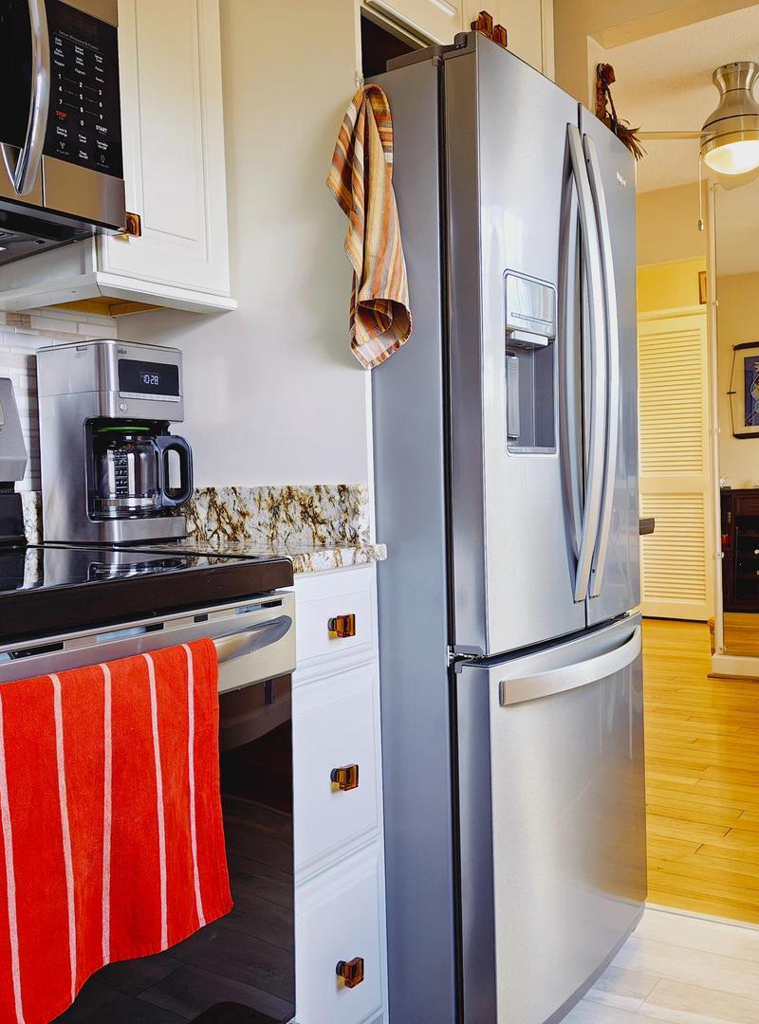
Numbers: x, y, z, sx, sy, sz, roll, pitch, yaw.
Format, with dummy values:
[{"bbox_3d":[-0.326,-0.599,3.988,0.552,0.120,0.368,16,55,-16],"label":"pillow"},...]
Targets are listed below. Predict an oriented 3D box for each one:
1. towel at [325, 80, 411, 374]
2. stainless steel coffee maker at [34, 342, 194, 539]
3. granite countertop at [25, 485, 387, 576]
[{"bbox_3d":[-0.020,-0.459,1.595,0.135,0.445,0.073,0,2,32],"label":"towel"},{"bbox_3d":[-0.473,-0.119,1.805,0.220,0.354,0.182,0,2,32],"label":"stainless steel coffee maker"},{"bbox_3d":[-0.330,0.024,1.704,0.635,0.133,0.292,0,2,32],"label":"granite countertop"}]

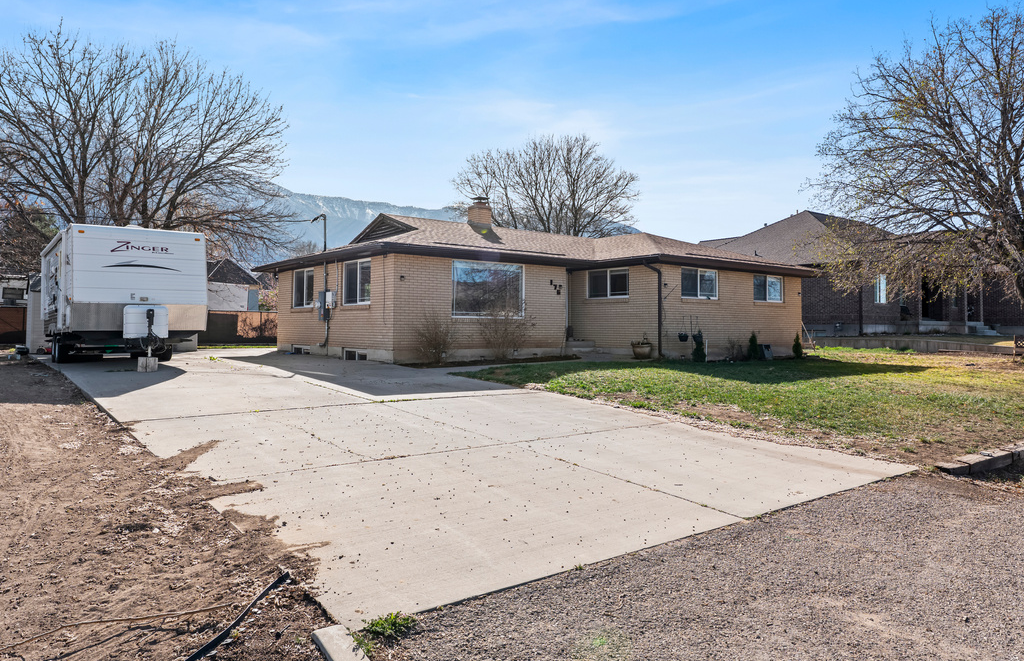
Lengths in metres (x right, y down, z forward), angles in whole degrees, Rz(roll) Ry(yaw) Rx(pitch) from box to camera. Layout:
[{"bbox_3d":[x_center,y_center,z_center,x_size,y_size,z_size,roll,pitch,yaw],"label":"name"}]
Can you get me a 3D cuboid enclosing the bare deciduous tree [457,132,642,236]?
[{"bbox_3d":[1.972,-5.612,41.031,11.000,12.440,10.800,0,0,0],"label":"bare deciduous tree"}]

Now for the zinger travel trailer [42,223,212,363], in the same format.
[{"bbox_3d":[-9.370,-0.837,16.185,2.570,3.170,7.900,0,0,-38],"label":"zinger travel trailer"}]

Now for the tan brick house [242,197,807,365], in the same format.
[{"bbox_3d":[1.068,-1.788,22.713,15.271,5.121,11.443,0,0,-38],"label":"tan brick house"}]

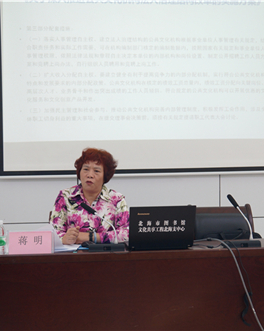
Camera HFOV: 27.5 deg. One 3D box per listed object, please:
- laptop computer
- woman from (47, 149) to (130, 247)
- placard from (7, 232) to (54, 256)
[{"bbox_3d":[0.138,0.307,2.779,0.332,0.230,0.315,-1,1,-7],"label":"laptop computer"},{"bbox_3d":[-0.218,0.540,3.145,0.480,1.278,0.660,-1,1,-2],"label":"woman"},{"bbox_3d":[-0.500,0.380,2.685,0.223,0.107,0.080,-1,1,-3],"label":"placard"}]

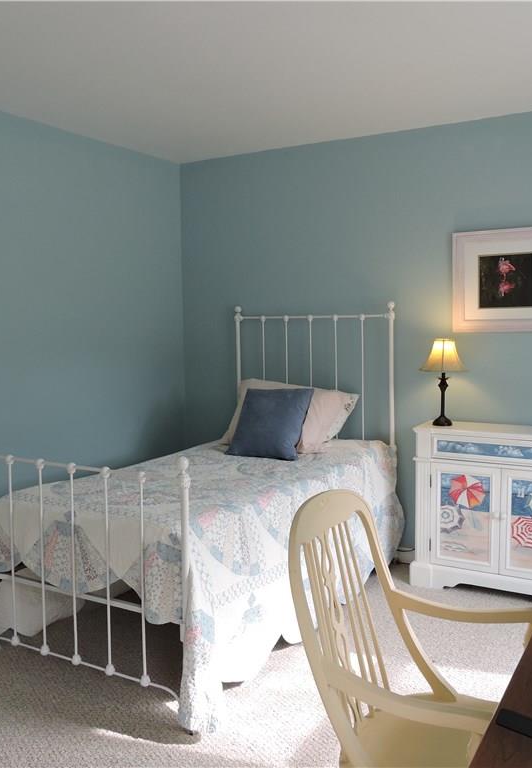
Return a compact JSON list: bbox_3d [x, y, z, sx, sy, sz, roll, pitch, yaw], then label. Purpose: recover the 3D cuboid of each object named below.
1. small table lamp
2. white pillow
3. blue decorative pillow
[{"bbox_3d":[0.941,-0.004,3.762,0.232,0.456,0.232,2,6,31],"label":"small table lamp"},{"bbox_3d":[0.151,0.184,4.170,0.710,0.420,0.160,2,-24,31],"label":"white pillow"},{"bbox_3d":[0.034,0.216,3.945,0.410,0.405,0.130,2,-24,31],"label":"blue decorative pillow"}]

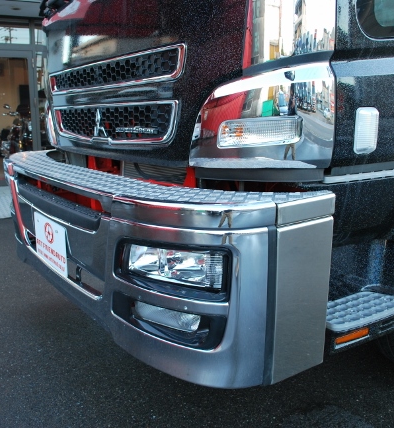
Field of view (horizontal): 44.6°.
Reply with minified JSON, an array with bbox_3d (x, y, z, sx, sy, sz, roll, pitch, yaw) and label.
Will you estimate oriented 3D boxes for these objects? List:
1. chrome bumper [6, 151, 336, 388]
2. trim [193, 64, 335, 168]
[{"bbox_3d":[-0.502,0.055,2.363,0.540,0.560,2.460,-8,14,-34],"label":"chrome bumper"},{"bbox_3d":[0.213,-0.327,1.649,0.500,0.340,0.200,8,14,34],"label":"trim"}]

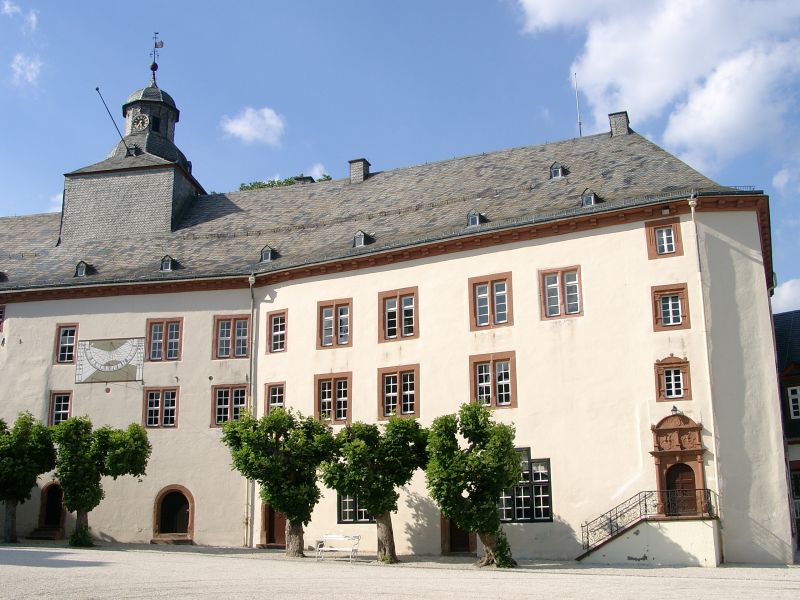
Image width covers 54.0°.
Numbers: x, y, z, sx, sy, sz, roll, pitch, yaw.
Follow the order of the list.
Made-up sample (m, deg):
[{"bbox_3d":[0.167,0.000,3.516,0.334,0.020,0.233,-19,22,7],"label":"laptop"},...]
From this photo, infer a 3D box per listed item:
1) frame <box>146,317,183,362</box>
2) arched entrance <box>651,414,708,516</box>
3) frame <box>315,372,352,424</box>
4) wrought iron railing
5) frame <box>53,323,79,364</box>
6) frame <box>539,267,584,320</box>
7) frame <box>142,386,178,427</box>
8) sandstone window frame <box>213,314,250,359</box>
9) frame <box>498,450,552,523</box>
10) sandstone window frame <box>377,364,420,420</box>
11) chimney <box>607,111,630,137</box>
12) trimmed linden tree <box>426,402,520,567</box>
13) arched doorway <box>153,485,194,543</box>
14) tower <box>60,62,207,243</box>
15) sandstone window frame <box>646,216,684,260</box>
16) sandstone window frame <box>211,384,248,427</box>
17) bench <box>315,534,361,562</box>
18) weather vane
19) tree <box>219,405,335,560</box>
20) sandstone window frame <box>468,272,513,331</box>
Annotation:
[{"bbox_3d":[-12.312,2.100,41.247,2.134,2.279,0.250,-3,-12,13],"label":"frame"},{"bbox_3d":[9.578,5.648,26.939,1.845,3.353,0.600,-8,-17,28],"label":"arched entrance"},{"bbox_3d":[-2.996,4.557,35.734,2.042,2.343,0.250,-9,-17,27],"label":"frame"},{"bbox_3d":[8.709,7.660,27.260,4.340,1.946,1.900,-9,-17,27],"label":"wrought iron railing"},{"bbox_3d":[-16.510,2.196,38.964,1.274,2.068,0.250,-3,-15,9],"label":"frame"},{"bbox_3d":[6.267,-0.253,30.510,1.713,2.027,0.250,-8,-17,28],"label":"frame"},{"bbox_3d":[-11.666,5.259,38.342,1.771,2.004,0.250,-3,-16,8],"label":"frame"},{"bbox_3d":[-8.032,1.775,37.554,1.888,2.167,0.250,-3,-15,9],"label":"sandstone window frame"},{"bbox_3d":[4.820,7.236,30.713,2.279,2.831,0.220,-9,-17,27],"label":"frame"},{"bbox_3d":[0.007,4.061,34.220,2.012,2.274,0.250,-9,-17,27],"label":"sandstone window frame"},{"bbox_3d":[10.520,-8.193,37.406,0.807,1.165,0.800,-8,-17,28],"label":"chimney"},{"bbox_3d":[2.439,5.998,25.843,3.108,5.259,2.953,-1,-15,0],"label":"trimmed linden tree"},{"bbox_3d":[-10.268,9.737,35.947,1.996,2.518,0.450,-3,-15,9],"label":"arched doorway"},{"bbox_3d":[-16.048,-9.400,50.913,7.300,13.342,7.100,-3,-12,10],"label":"tower"},{"bbox_3d":[9.850,-2.246,29.211,1.242,1.460,0.250,-7,-13,27],"label":"sandstone window frame"},{"bbox_3d":[-8.567,5.373,39.659,1.992,2.122,0.250,-3,-12,13],"label":"sandstone window frame"},{"bbox_3d":[-2.456,9.916,31.394,1.600,0.940,0.650,-5,-13,22],"label":"bench"},{"bbox_3d":[-15.127,-15.016,48.888,0.850,3.650,0.550,-1,-15,0],"label":"weather vane"},{"bbox_3d":[-4.607,6.836,29.668,4.257,5.477,3.831,-9,-17,27],"label":"tree"},{"bbox_3d":[3.720,0.084,31.860,1.913,2.246,0.250,-8,-17,28],"label":"sandstone window frame"}]

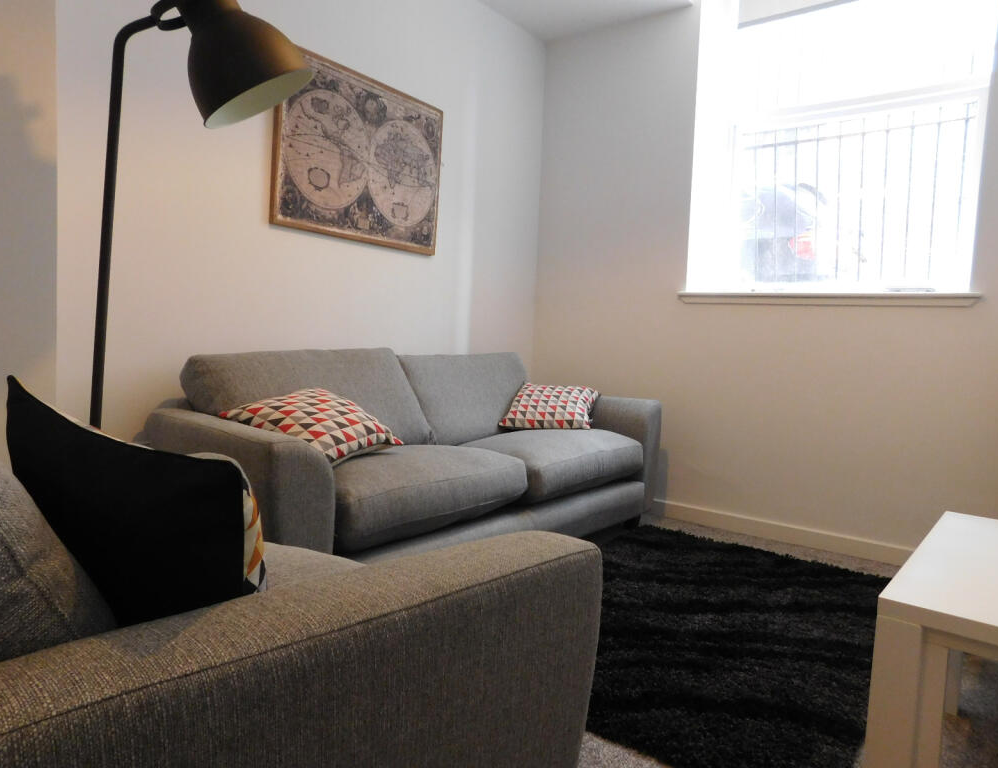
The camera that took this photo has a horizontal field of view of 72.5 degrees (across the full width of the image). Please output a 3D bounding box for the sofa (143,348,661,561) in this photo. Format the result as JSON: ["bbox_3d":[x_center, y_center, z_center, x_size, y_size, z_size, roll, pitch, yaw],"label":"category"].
[{"bbox_3d":[-0.207,0.280,2.700,0.846,0.805,2.192,6,5,36],"label":"sofa"}]

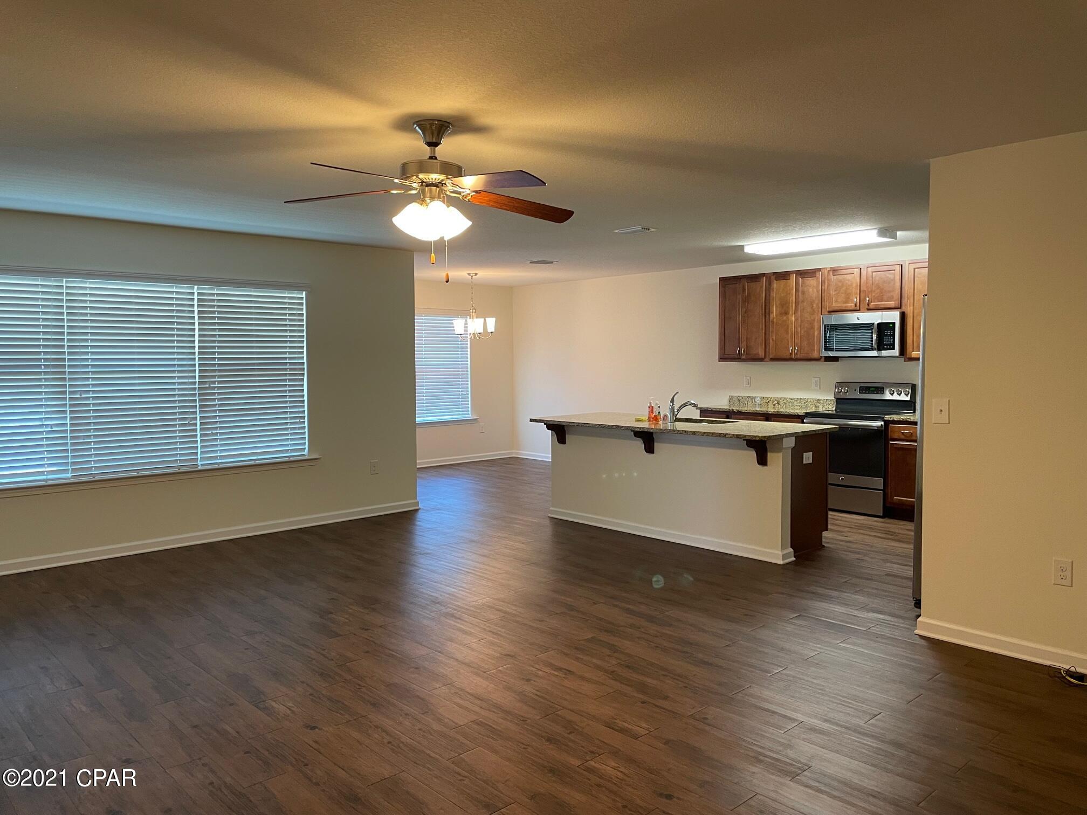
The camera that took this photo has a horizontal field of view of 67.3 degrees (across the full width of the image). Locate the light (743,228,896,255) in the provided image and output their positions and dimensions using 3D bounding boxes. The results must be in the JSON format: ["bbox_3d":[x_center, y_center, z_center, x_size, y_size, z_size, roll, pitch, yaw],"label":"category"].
[{"bbox_3d":[2.329,-1.395,6.954,0.307,0.084,1.213,-4,5,-43],"label":"light"}]

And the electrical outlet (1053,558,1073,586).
[{"bbox_3d":[2.397,0.764,3.767,0.009,0.121,0.075,-4,5,-43],"label":"electrical outlet"}]

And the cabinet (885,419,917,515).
[{"bbox_3d":[3.380,0.542,7.282,0.619,0.871,0.401,-4,5,-43],"label":"cabinet"}]

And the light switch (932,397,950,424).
[{"bbox_3d":[2.008,0.022,4.125,0.014,0.121,0.075,-4,5,-43],"label":"light switch"}]

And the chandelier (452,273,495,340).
[{"bbox_3d":[-0.852,-1.200,9.752,0.521,0.805,0.521,0,4,0],"label":"chandelier"}]

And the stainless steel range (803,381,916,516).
[{"bbox_3d":[2.945,0.368,7.663,0.673,1.175,0.755,-4,5,-43],"label":"stainless steel range"}]

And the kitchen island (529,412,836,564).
[{"bbox_3d":[1.053,0.576,6.698,0.977,0.906,2.372,-4,5,-43],"label":"kitchen island"}]

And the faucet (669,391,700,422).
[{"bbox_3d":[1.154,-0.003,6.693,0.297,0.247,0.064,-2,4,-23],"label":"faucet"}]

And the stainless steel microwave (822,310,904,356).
[{"bbox_3d":[3.060,-0.680,7.695,0.401,0.413,0.755,-4,5,-43],"label":"stainless steel microwave"}]

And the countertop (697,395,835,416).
[{"bbox_3d":[2.285,-0.007,8.389,0.643,0.134,1.238,-4,5,-43],"label":"countertop"}]

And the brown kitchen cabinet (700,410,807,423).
[{"bbox_3d":[2.304,0.479,8.422,0.619,0.861,1.208,-4,5,-43],"label":"brown kitchen cabinet"}]

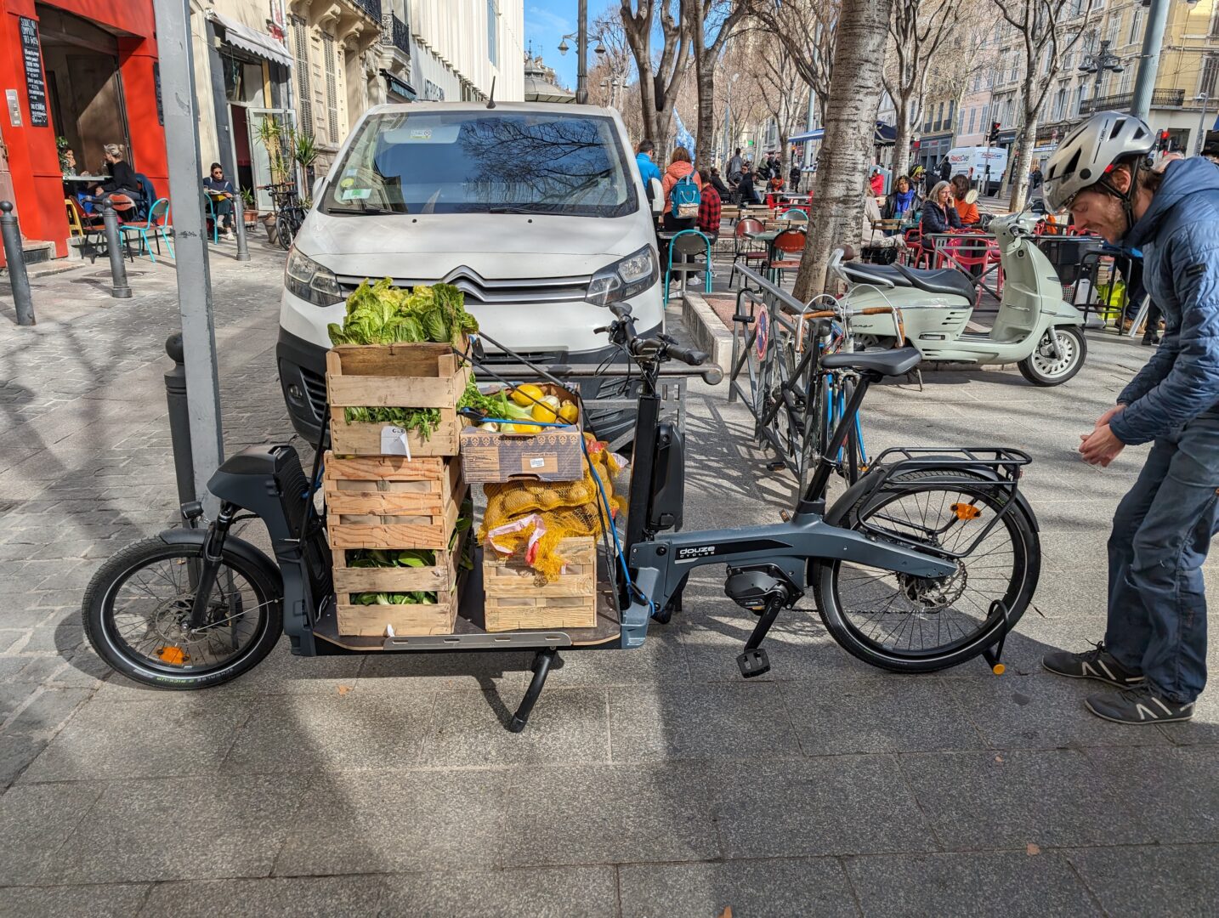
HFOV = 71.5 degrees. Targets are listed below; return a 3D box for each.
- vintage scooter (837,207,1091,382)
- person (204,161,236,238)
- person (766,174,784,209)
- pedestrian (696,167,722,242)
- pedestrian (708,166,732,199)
[{"bbox_3d":[2.366,-1.079,5.631,1.880,1.200,0.720,0,17,-4],"label":"vintage scooter"},{"bbox_3d":[-6.067,-4.053,13.200,0.550,1.180,0.750,-7,20,-25],"label":"person"},{"bbox_3d":[3.789,-5.922,19.300,0.520,1.220,0.650,4,18,8],"label":"person"},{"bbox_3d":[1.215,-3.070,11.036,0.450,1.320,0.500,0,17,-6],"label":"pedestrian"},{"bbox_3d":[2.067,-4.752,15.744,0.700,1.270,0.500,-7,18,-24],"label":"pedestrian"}]

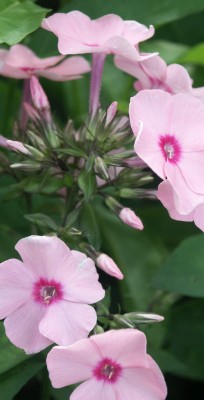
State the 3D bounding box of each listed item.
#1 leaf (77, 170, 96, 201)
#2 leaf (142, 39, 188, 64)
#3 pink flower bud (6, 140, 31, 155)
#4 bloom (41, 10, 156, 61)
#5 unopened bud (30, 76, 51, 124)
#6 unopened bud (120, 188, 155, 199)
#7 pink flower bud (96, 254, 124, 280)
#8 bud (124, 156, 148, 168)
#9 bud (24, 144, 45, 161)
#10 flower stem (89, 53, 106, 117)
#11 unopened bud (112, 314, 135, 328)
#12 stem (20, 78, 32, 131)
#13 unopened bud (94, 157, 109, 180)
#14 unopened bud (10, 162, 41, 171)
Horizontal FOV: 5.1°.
[{"bbox_3d":[-0.004,-0.003,0.568,0.005,0.008,0.003,4,-18,7],"label":"leaf"},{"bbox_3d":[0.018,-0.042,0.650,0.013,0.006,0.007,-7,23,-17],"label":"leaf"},{"bbox_3d":[-0.021,-0.013,0.575,0.007,0.002,0.002,27,0,-9],"label":"pink flower bud"},{"bbox_3d":[-0.001,-0.040,0.565,0.028,0.009,0.026,2,14,0],"label":"bloom"},{"bbox_3d":[-0.015,-0.024,0.550,0.003,0.012,0.003,-21,6,0],"label":"unopened bud"},{"bbox_3d":[0.009,-0.002,0.552,0.008,0.002,0.002,4,0,-9],"label":"unopened bud"},{"bbox_3d":[0.002,0.017,0.565,0.008,0.004,0.004,41,0,16],"label":"pink flower bud"},{"bbox_3d":[0.009,-0.009,0.572,0.007,0.003,0.003,9,0,15],"label":"bud"},{"bbox_3d":[-0.016,-0.011,0.546,0.006,0.002,0.002,38,0,-9],"label":"bud"},{"bbox_3d":[-0.001,-0.028,0.550,0.003,0.015,0.003,9,6,0],"label":"flower stem"},{"bbox_3d":[0.005,0.030,0.568,0.006,0.002,0.002,29,0,12],"label":"unopened bud"},{"bbox_3d":[-0.019,-0.023,0.564,0.002,0.013,0.002,7,6,0],"label":"stem"},{"bbox_3d":[0.000,-0.007,0.545,0.002,0.006,0.002,-28,24,0],"label":"unopened bud"},{"bbox_3d":[-0.018,-0.008,0.548,0.007,0.002,0.002,-1,0,-9],"label":"unopened bud"}]

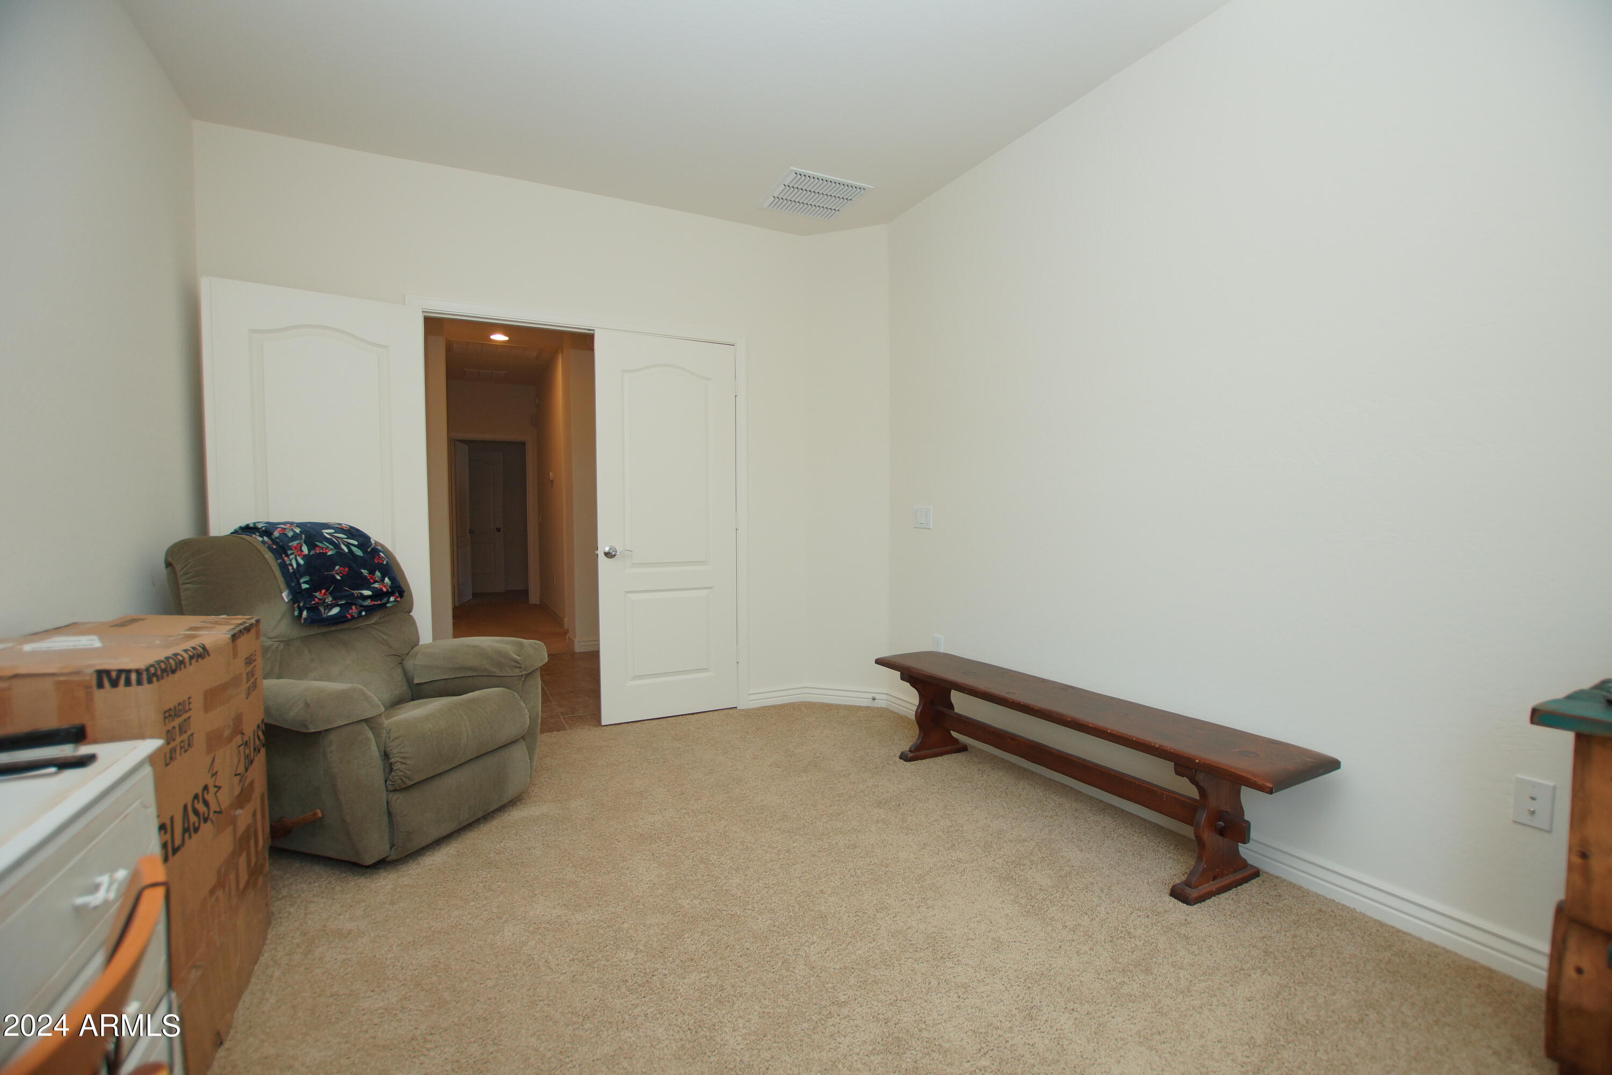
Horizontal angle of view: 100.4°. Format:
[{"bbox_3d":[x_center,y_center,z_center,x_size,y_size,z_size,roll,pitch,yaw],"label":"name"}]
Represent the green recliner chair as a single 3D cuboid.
[{"bbox_3d":[-1.613,0.508,2.477,0.950,1.050,0.890,0,2,22],"label":"green recliner chair"}]

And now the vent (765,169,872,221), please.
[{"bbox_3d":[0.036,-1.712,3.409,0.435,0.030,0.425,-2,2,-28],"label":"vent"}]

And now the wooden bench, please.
[{"bbox_3d":[0.904,0.805,2.532,0.354,0.414,1.749,-2,2,-28],"label":"wooden bench"}]

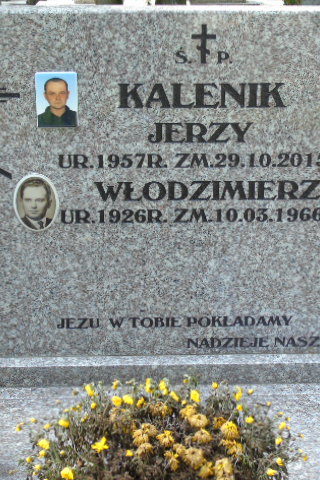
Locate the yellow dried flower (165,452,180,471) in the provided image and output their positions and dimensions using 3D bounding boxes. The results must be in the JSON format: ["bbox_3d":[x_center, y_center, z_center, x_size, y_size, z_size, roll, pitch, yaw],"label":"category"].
[{"bbox_3d":[0.021,0.362,1.638,0.025,0.032,0.030,0,23,0],"label":"yellow dried flower"}]

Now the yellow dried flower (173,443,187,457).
[{"bbox_3d":[0.029,0.315,1.503,0.024,0.020,0.024,0,23,-2],"label":"yellow dried flower"}]

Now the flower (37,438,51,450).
[{"bbox_3d":[-0.203,0.356,1.737,0.024,0.019,0.022,0,23,0],"label":"flower"}]

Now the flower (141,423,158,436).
[{"bbox_3d":[-0.018,0.326,1.720,0.030,0.021,0.027,0,23,0],"label":"flower"}]

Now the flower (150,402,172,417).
[{"bbox_3d":[0.002,0.272,1.599,0.035,0.019,0.035,0,23,-2],"label":"flower"}]

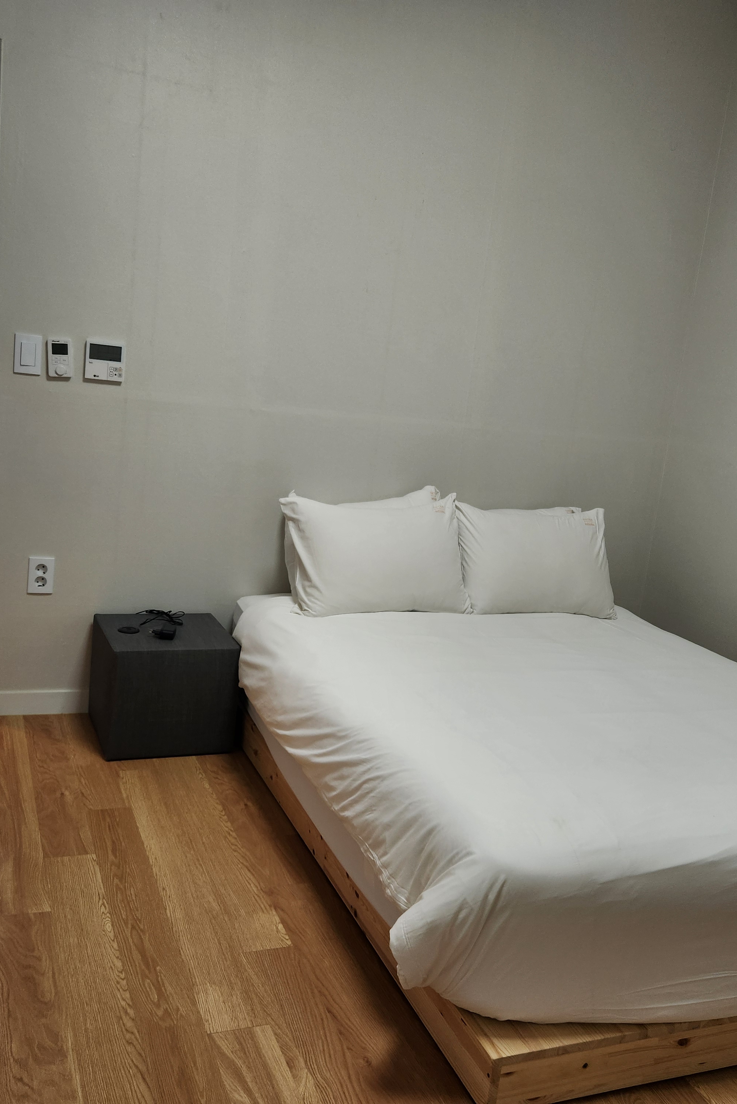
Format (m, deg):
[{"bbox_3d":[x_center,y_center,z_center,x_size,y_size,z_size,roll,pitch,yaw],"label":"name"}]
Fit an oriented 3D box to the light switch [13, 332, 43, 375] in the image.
[{"bbox_3d":[-1.072,-0.620,3.075,0.077,0.120,0.011,2,11,-23],"label":"light switch"}]

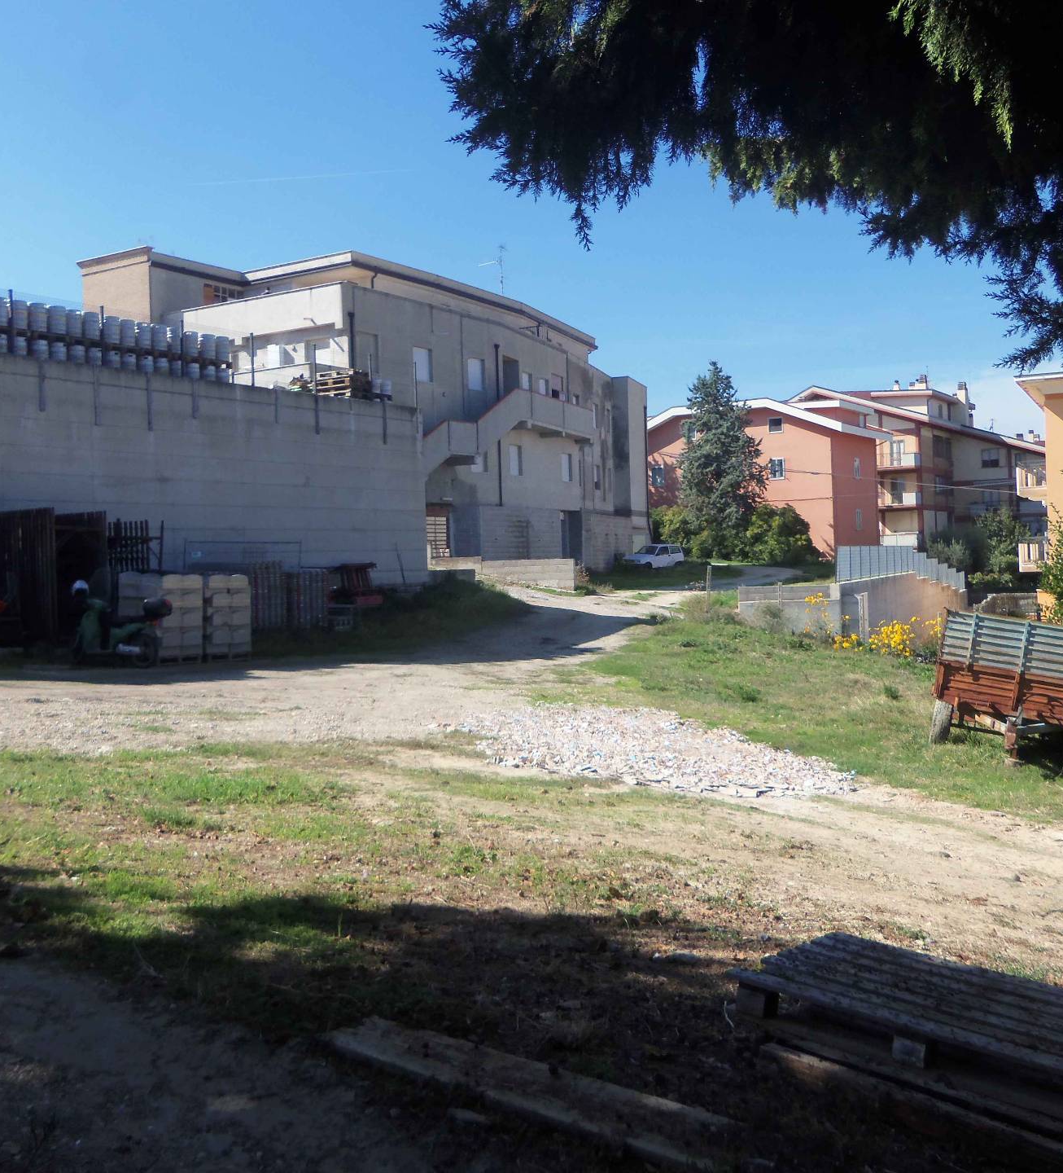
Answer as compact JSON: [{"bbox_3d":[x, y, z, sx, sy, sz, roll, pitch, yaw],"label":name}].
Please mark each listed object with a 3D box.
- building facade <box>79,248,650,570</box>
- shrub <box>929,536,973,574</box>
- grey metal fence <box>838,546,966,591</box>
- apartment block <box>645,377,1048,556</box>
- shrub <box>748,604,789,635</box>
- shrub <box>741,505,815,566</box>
[{"bbox_3d":[-4.742,-6.313,56.572,11.600,12.000,30.400,-1,1,30],"label":"building facade"},{"bbox_3d":[25.248,-1.798,75.992,2.700,2.500,2.500,-1,1,33],"label":"shrub"},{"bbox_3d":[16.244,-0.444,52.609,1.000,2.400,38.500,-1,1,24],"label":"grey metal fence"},{"bbox_3d":[25.429,-9.002,94.090,24.000,14.600,29.000,-1,1,33],"label":"apartment block"},{"bbox_3d":[6.276,0.853,33.324,1.080,0.800,1.000,-1,1,33],"label":"shrub"},{"bbox_3d":[14.430,-2.965,73.965,4.400,3.600,3.900,-1,1,33],"label":"shrub"}]

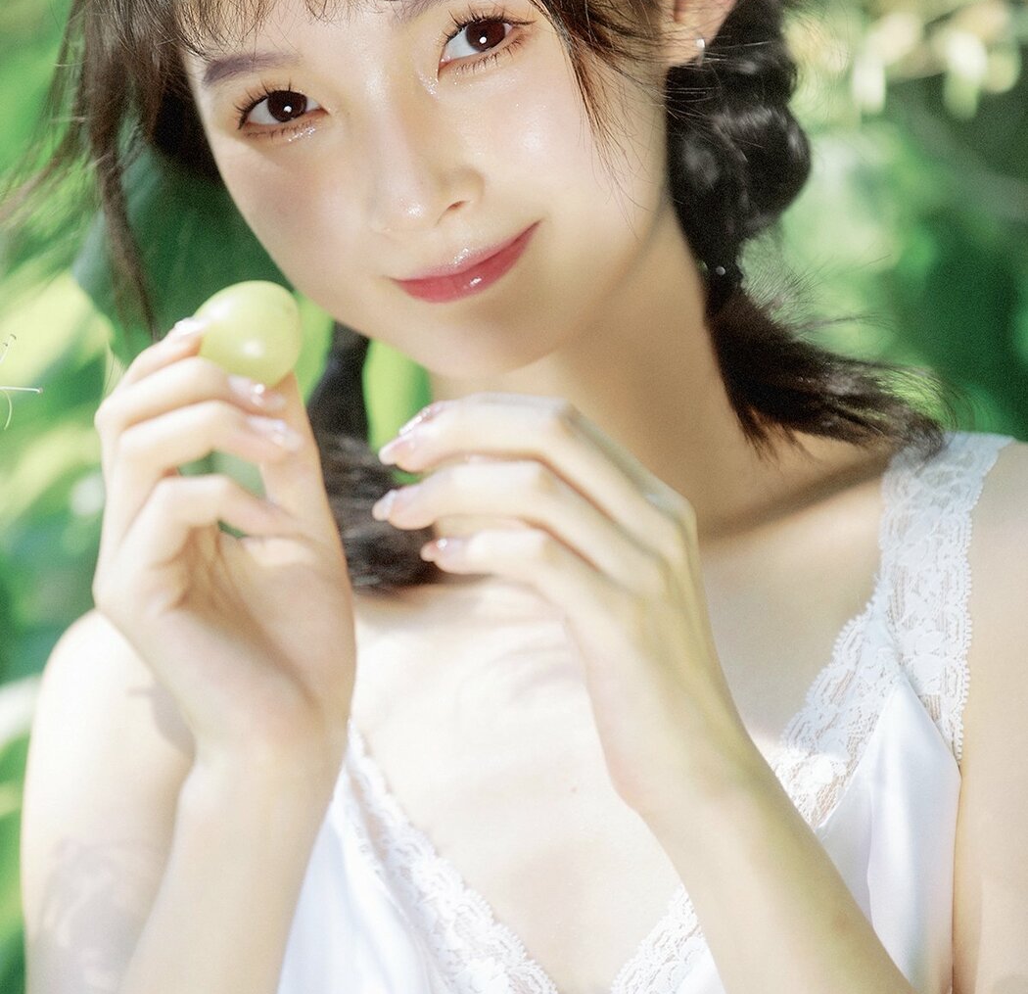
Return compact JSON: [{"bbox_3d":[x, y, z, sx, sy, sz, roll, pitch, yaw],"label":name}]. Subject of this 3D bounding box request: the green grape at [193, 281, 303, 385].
[{"bbox_3d":[-0.075,-0.046,2.920,0.030,0.030,0.030,0,3,0],"label":"green grape"}]

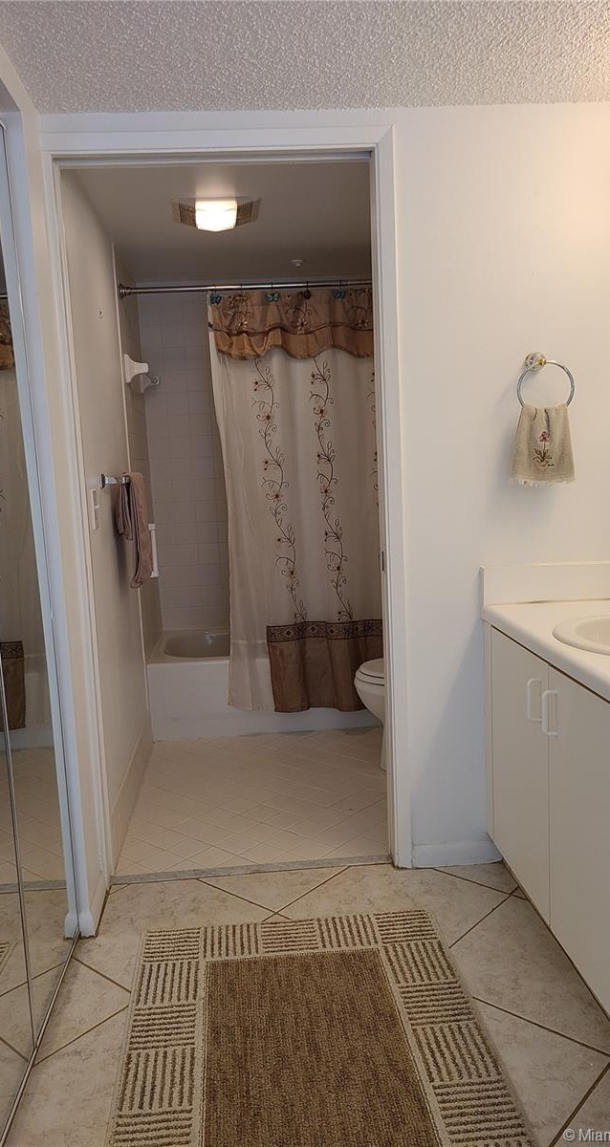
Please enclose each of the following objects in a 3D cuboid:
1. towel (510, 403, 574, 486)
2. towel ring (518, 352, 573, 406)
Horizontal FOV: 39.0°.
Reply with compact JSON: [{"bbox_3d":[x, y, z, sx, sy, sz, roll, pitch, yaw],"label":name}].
[{"bbox_3d":[0.647,-0.351,2.349,0.179,0.222,0.050,-3,7,-4],"label":"towel"},{"bbox_3d":[0.651,-0.511,2.350,0.158,0.178,0.062,-3,7,-4],"label":"towel ring"}]

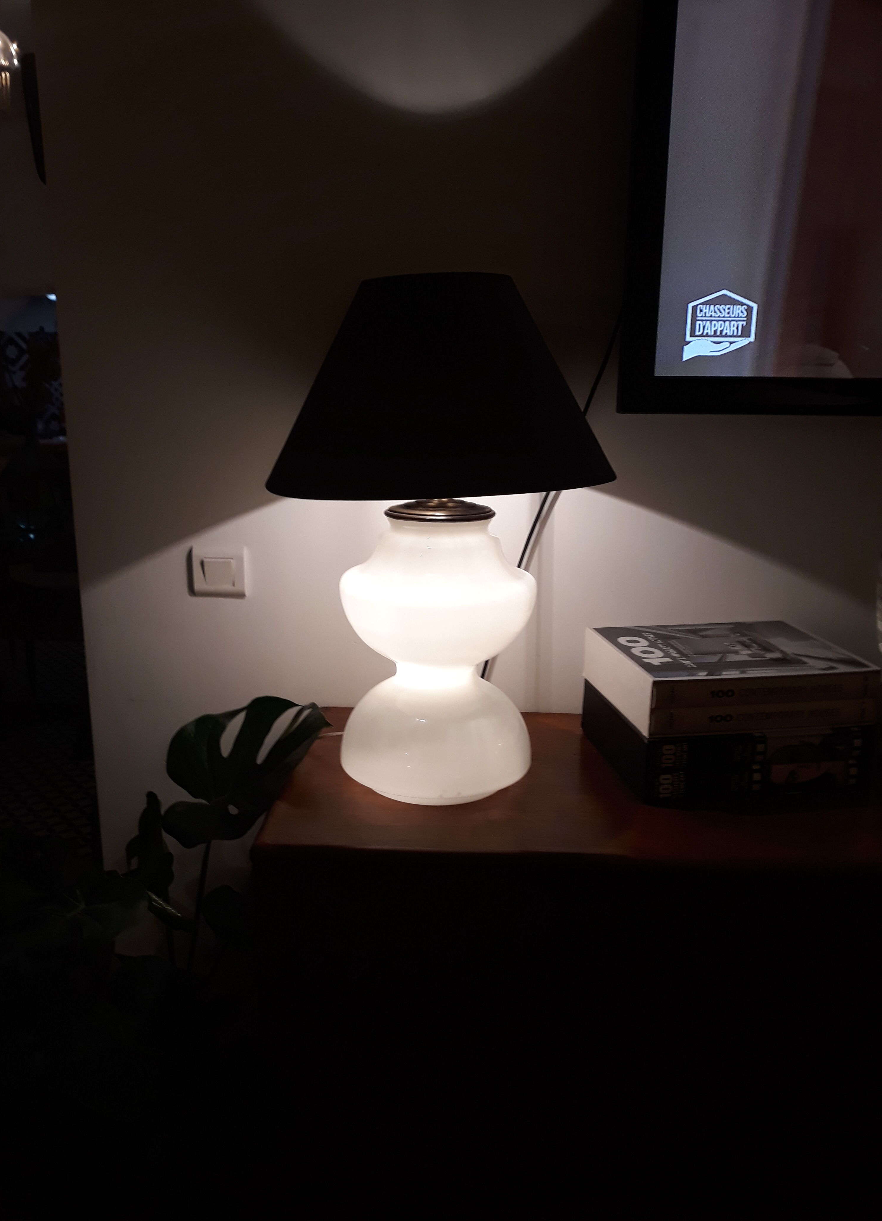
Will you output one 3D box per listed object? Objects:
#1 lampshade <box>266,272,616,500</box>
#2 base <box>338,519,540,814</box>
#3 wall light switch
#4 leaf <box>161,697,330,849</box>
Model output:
[{"bbox_3d":[-0.002,-0.272,1.147,0.428,0.238,0.428,0,13,2],"label":"lampshade"},{"bbox_3d":[-0.004,0.052,1.224,0.252,0.342,0.252,1,14,2],"label":"base"},{"bbox_3d":[-0.338,-0.060,1.455,0.083,0.081,0.013,1,14,2],"label":"wall light switch"},{"bbox_3d":[-0.266,0.222,1.300,0.233,0.198,0.119,1,14,2],"label":"leaf"}]

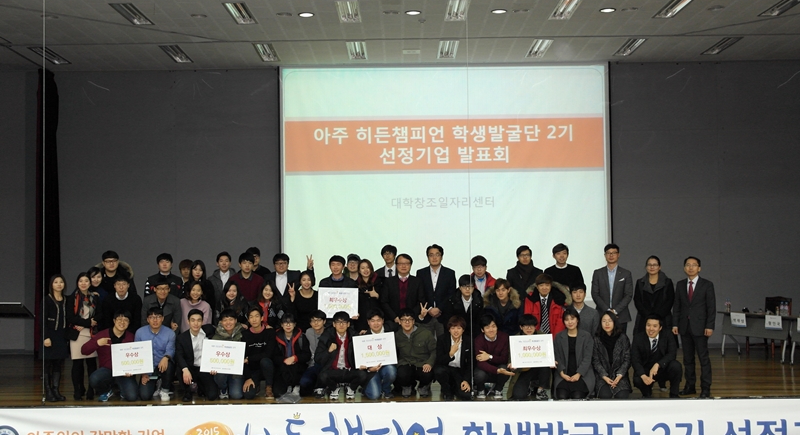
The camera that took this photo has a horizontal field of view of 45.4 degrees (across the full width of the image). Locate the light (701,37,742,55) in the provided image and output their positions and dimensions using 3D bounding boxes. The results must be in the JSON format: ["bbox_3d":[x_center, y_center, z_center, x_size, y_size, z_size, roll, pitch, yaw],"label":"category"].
[{"bbox_3d":[5.311,-2.864,15.776,0.295,0.100,1.235,-1,-2,0],"label":"light"}]

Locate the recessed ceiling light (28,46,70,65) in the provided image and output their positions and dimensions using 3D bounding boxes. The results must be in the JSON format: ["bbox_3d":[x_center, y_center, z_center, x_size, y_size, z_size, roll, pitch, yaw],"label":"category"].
[{"bbox_3d":[-5.786,-2.688,15.821,0.310,0.090,1.220,-1,-2,0],"label":"recessed ceiling light"}]

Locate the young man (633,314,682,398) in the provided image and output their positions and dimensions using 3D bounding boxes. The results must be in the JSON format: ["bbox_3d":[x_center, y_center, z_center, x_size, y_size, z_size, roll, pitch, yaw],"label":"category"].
[{"bbox_3d":[3.167,1.666,11.750,0.580,1.010,0.660,-1,-2,10],"label":"young man"}]

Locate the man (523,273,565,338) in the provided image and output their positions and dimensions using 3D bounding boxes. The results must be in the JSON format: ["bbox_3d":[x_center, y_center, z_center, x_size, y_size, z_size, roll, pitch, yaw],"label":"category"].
[{"bbox_3d":[1.914,1.477,12.476,0.560,1.477,0.500,-1,-2,5],"label":"man"}]

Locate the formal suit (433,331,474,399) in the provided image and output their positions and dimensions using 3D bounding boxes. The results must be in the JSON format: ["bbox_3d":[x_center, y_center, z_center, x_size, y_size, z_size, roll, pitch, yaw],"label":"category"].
[{"bbox_3d":[0.632,1.758,11.388,0.500,0.795,0.550,-1,-2,2],"label":"formal suit"}]

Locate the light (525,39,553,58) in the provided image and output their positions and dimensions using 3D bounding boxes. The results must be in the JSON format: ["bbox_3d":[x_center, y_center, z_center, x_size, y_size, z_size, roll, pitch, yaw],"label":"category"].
[{"bbox_3d":[2.301,-2.830,15.811,0.300,0.090,1.220,-1,-2,0],"label":"light"}]

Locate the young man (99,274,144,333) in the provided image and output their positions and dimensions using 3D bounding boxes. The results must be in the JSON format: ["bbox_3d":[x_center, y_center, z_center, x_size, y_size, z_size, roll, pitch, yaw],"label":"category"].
[{"bbox_3d":[-3.557,1.505,12.200,0.560,1.540,0.450,0,-2,-10],"label":"young man"}]

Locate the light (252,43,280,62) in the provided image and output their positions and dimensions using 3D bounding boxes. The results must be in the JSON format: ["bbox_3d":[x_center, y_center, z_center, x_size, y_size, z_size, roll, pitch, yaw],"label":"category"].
[{"bbox_3d":[-2.198,-2.774,15.847,0.300,0.090,1.220,-1,-2,0],"label":"light"}]

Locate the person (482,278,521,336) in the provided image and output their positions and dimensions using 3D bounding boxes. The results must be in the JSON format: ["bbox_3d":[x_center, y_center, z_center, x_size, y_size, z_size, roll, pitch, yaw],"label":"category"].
[{"bbox_3d":[1.292,1.492,12.100,0.530,1.430,0.500,-1,-2,3],"label":"person"}]

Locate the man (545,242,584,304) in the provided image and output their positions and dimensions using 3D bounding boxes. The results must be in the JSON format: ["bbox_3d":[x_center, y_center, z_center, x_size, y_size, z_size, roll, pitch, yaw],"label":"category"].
[{"bbox_3d":[2.251,1.270,12.970,0.540,1.820,0.320,-1,-2,6],"label":"man"}]

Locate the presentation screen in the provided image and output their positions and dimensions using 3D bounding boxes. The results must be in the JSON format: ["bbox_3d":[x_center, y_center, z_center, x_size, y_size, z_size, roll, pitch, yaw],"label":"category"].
[{"bbox_3d":[0.791,-0.617,16.616,5.720,4.050,0.100,-1,-1,0],"label":"presentation screen"}]

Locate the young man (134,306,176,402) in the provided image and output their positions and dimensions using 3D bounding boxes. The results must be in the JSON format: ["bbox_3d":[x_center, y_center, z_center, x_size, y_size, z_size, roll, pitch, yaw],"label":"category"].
[{"bbox_3d":[-3.067,1.700,11.996,0.490,1.151,0.680,0,-1,-8],"label":"young man"}]

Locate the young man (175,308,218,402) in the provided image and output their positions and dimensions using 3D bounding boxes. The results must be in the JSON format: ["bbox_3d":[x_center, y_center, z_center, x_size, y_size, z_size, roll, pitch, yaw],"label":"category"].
[{"bbox_3d":[-2.547,1.705,11.974,0.490,1.127,0.680,0,-1,-15],"label":"young man"}]

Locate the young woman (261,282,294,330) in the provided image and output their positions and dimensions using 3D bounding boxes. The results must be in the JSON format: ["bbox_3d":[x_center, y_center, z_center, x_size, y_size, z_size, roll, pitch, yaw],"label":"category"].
[{"bbox_3d":[-1.645,1.562,12.673,0.460,1.425,0.450,-1,-1,-7],"label":"young woman"}]

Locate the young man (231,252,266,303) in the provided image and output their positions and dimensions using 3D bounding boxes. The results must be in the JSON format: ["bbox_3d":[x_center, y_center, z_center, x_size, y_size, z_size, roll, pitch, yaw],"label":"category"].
[{"bbox_3d":[-1.976,1.365,12.500,0.500,1.800,0.360,-1,-2,-7],"label":"young man"}]

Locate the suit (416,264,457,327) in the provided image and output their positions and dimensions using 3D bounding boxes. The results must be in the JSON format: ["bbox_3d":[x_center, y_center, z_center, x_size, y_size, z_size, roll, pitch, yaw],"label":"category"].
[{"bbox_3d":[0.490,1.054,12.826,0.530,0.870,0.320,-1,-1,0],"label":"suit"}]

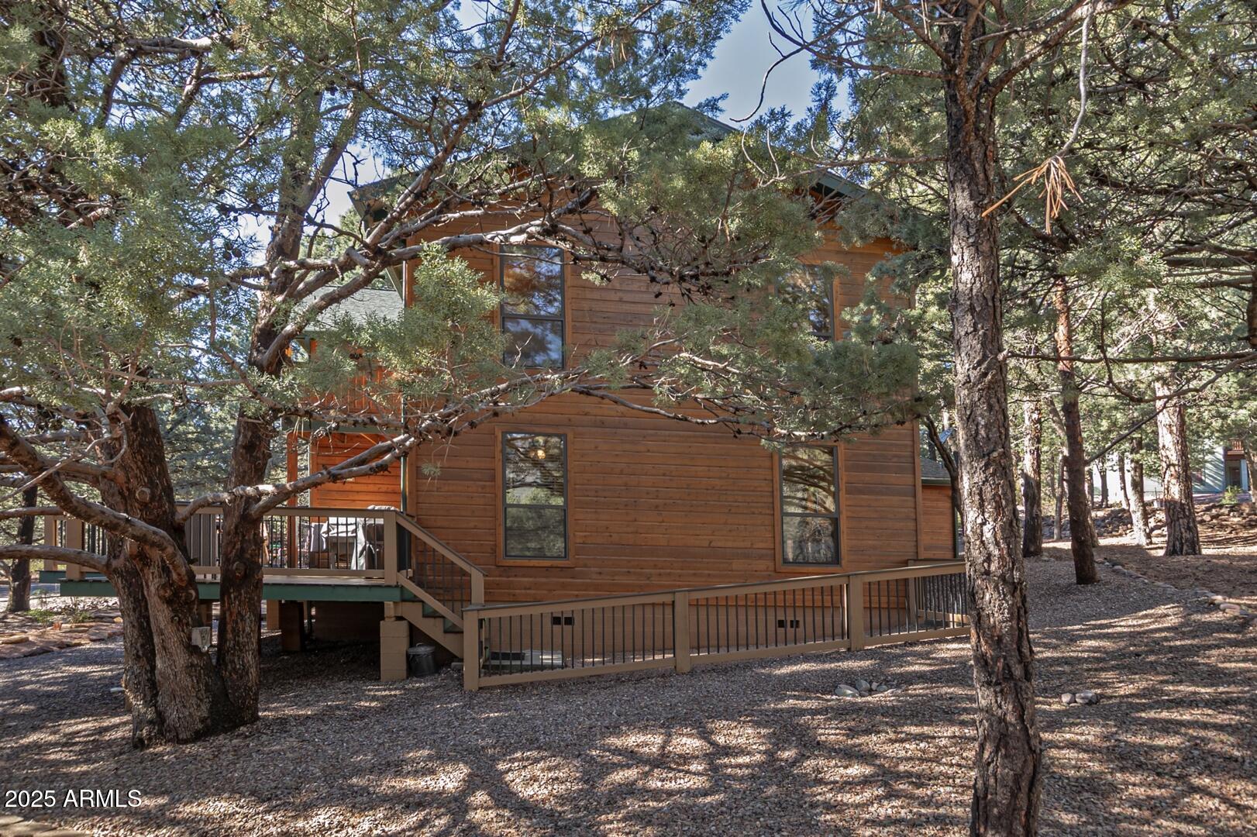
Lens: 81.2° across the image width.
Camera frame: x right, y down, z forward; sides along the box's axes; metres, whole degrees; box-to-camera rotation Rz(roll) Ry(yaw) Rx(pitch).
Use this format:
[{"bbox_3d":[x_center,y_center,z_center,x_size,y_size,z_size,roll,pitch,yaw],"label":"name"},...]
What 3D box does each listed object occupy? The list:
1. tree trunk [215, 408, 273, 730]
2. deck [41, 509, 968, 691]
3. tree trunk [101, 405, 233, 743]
[{"bbox_3d":[-3.803,1.511,7.250,0.480,3.000,0.460,0,-4,0],"label":"tree trunk"},{"bbox_3d":[-1.550,2.170,10.000,10.800,2.000,3.800,0,-4,-7],"label":"deck"},{"bbox_3d":[-4.384,1.469,7.000,0.980,3.050,0.780,0,-4,0],"label":"tree trunk"}]

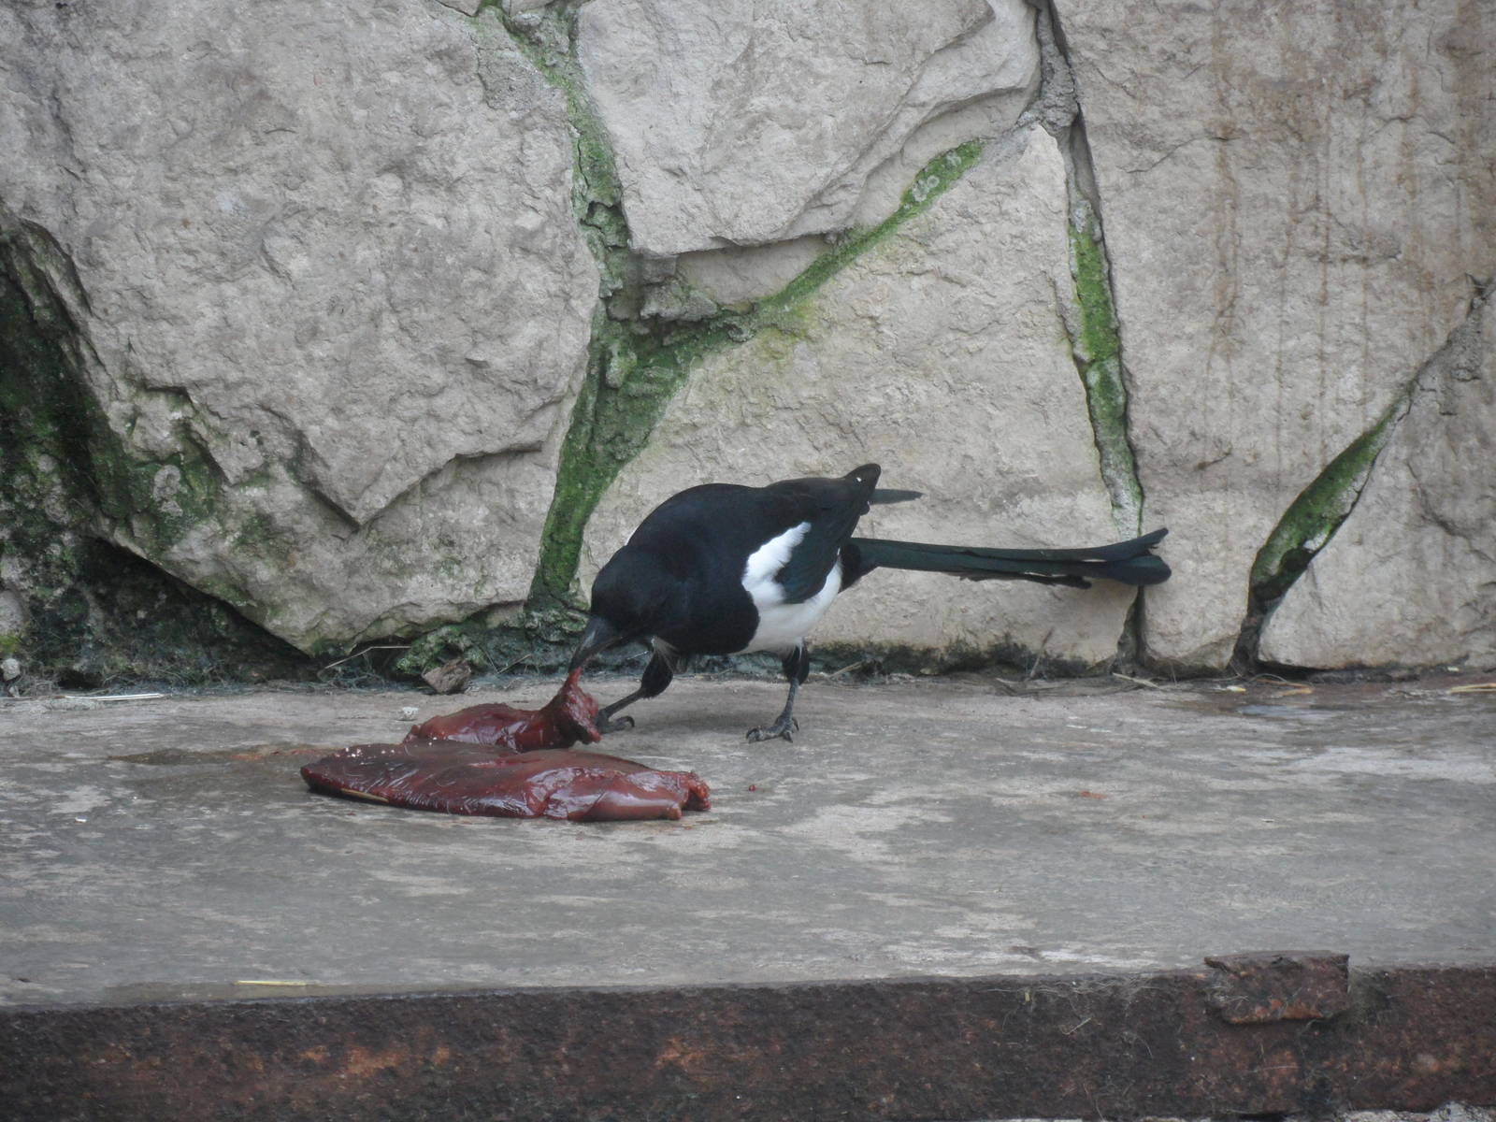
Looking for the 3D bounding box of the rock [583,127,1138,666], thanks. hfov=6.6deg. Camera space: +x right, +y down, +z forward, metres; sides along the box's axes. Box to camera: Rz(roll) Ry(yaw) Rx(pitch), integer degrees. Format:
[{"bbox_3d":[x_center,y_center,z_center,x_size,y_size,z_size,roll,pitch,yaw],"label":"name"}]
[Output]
[{"bbox_3d":[0.067,-0.118,8.303,0.352,0.355,0.130,0,12,-4],"label":"rock"}]

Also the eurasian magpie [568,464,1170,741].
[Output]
[{"bbox_3d":[0.075,0.019,8.150,0.425,0.165,0.125,-6,14,-27],"label":"eurasian magpie"}]

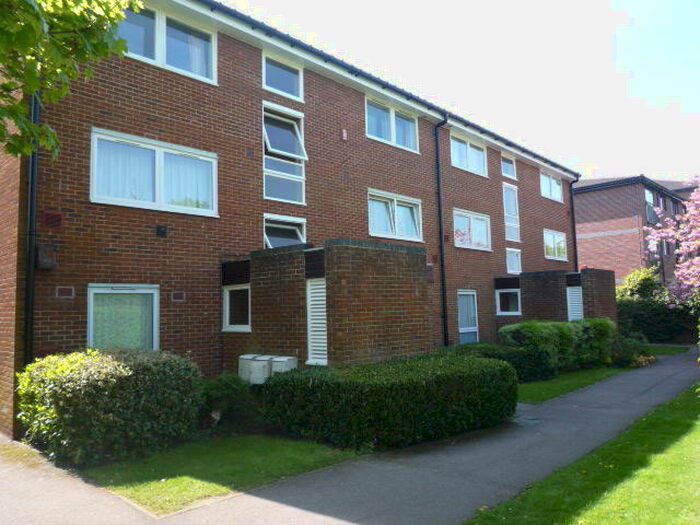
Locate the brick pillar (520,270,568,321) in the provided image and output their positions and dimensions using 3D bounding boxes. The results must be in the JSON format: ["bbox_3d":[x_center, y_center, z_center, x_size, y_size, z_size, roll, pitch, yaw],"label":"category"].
[{"bbox_3d":[6.453,1.638,16.583,1.500,2.710,0.350,-6,-7,44],"label":"brick pillar"}]

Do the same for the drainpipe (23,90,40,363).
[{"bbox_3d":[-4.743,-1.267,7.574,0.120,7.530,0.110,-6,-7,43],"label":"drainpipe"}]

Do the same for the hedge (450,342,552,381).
[{"bbox_3d":[3.253,2.349,11.683,1.750,0.720,2.500,-6,-7,44],"label":"hedge"}]

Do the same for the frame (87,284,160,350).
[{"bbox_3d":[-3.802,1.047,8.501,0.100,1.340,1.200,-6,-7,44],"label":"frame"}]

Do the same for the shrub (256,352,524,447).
[{"bbox_3d":[0.706,1.988,7.762,2.270,0.870,3.300,-6,-7,44],"label":"shrub"}]

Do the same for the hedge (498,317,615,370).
[{"bbox_3d":[5.848,2.235,14.195,1.620,1.270,3.700,-6,-7,44],"label":"hedge"}]

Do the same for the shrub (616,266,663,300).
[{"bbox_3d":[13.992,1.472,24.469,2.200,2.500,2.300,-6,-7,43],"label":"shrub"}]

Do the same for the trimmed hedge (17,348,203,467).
[{"bbox_3d":[-3.178,1.819,6.866,1.920,1.180,1.750,-6,-7,43],"label":"trimmed hedge"}]

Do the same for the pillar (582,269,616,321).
[{"bbox_3d":[8.080,1.576,16.313,0.320,2.710,2.220,-6,-7,44],"label":"pillar"}]

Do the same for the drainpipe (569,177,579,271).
[{"bbox_3d":[10.789,-0.281,23.727,0.440,7.530,0.110,-6,-7,43],"label":"drainpipe"}]

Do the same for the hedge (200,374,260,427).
[{"bbox_3d":[-1.881,2.090,7.954,0.860,0.760,0.920,-6,-7,43],"label":"hedge"}]

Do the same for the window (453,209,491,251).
[{"bbox_3d":[4.203,-1.076,17.187,0.120,1.273,2.403,-6,-7,43],"label":"window"}]

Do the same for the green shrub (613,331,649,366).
[{"bbox_3d":[7.436,2.260,13.452,0.940,0.880,1.000,-6,-7,43],"label":"green shrub"}]

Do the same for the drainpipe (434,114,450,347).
[{"bbox_3d":[2.954,-0.790,15.447,0.460,7.530,0.110,-6,-7,43],"label":"drainpipe"}]

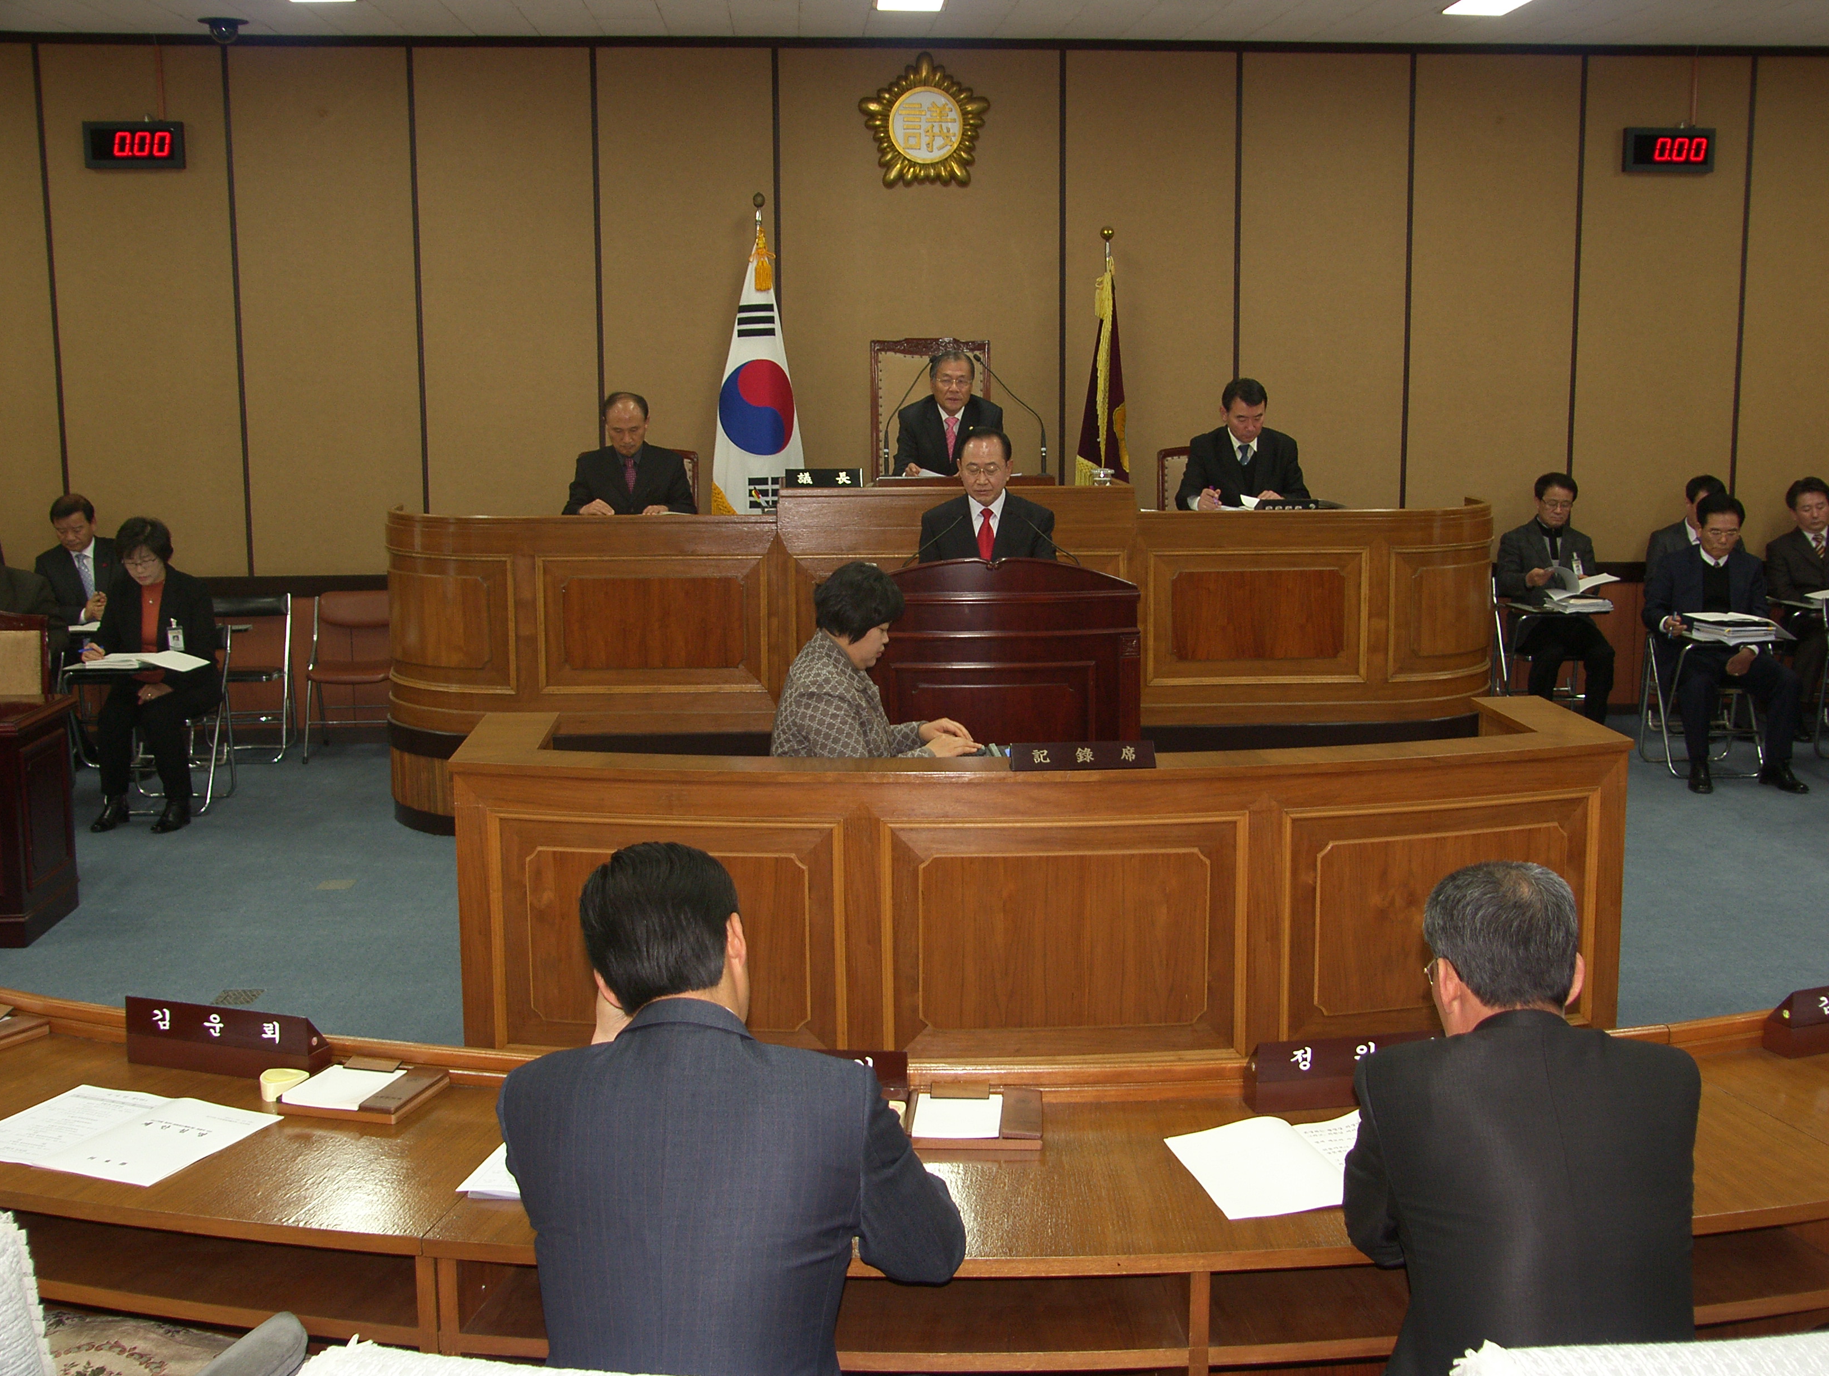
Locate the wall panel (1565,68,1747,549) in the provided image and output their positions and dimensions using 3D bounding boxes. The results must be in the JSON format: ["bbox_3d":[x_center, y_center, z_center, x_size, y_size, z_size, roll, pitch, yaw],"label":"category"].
[{"bbox_3d":[3.787,-1.902,10.761,0.840,2.540,0.050,-1,8,-4],"label":"wall panel"}]

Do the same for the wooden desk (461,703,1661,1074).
[{"bbox_3d":[0.342,0.546,5.528,2.988,0.850,1.075,-1,8,-4],"label":"wooden desk"}]

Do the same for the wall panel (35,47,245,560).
[{"bbox_3d":[-3.720,-1.798,10.242,0.840,2.540,0.050,-1,8,-4],"label":"wall panel"}]

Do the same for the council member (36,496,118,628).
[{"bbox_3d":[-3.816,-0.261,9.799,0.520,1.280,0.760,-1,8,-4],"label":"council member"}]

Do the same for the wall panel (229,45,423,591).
[{"bbox_3d":[-2.834,-1.795,10.244,0.840,2.520,0.040,-1,8,-4],"label":"wall panel"}]

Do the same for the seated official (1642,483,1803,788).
[{"bbox_3d":[3.560,-0.222,9.340,0.620,1.260,0.760,-1,8,-4],"label":"seated official"}]

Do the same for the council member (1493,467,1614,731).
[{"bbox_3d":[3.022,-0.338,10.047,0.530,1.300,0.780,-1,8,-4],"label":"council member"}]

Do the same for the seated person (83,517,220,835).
[{"bbox_3d":[-3.078,-0.081,8.686,0.540,1.230,0.720,-1,8,-4],"label":"seated person"}]

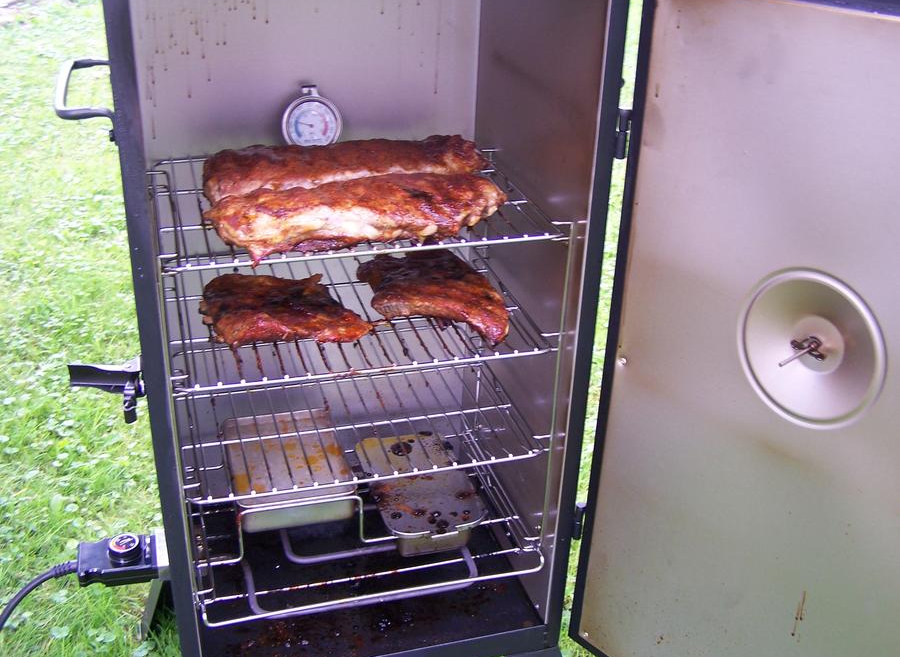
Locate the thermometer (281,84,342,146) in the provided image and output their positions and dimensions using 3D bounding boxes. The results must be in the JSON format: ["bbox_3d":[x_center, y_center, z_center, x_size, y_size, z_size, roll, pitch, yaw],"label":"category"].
[{"bbox_3d":[-0.147,-0.219,1.060,0.065,0.082,0.034,-6,27,-16],"label":"thermometer"}]

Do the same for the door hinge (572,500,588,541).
[{"bbox_3d":[0.136,0.202,1.031,0.014,0.047,0.016,-6,27,-16],"label":"door hinge"}]

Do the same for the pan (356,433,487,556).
[{"bbox_3d":[-0.038,0.197,1.184,0.118,0.047,0.207,-6,27,-16],"label":"pan"}]

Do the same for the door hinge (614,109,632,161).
[{"bbox_3d":[0.149,-0.167,0.848,0.014,0.047,0.016,-6,27,-16],"label":"door hinge"}]

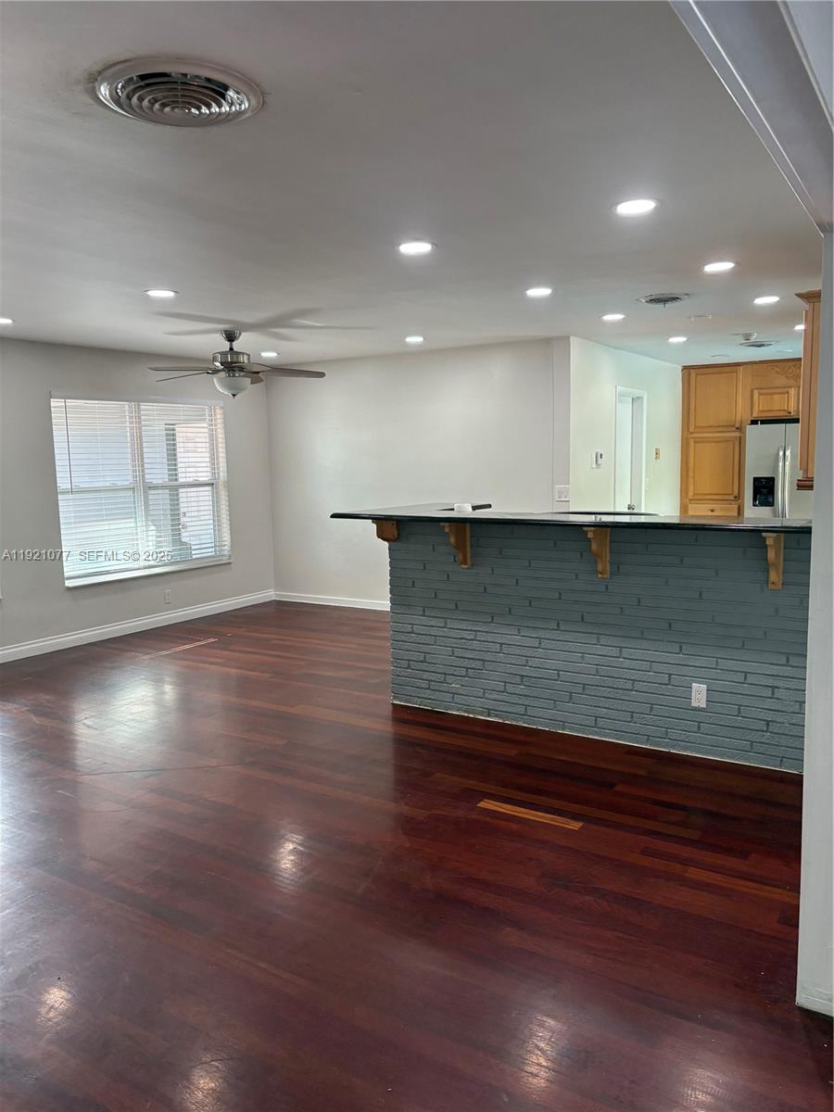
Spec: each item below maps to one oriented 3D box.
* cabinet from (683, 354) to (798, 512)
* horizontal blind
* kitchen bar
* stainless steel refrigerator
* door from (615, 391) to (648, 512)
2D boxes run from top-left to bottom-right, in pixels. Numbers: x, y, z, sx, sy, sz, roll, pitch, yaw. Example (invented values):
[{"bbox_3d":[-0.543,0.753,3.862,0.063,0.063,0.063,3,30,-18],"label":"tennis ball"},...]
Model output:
[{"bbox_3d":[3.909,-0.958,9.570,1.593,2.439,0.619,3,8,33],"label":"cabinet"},{"bbox_3d":[-2.421,-0.603,7.546,0.128,1.552,1.872,3,8,33],"label":"horizontal blind"},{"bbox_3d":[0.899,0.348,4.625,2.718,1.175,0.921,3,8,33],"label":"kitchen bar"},{"bbox_3d":[4.198,-0.588,9.268,0.911,1.764,0.846,3,8,33],"label":"stainless steel refrigerator"},{"bbox_3d":[2.142,-0.600,8.363,0.091,2.099,0.898,3,8,33],"label":"door"}]

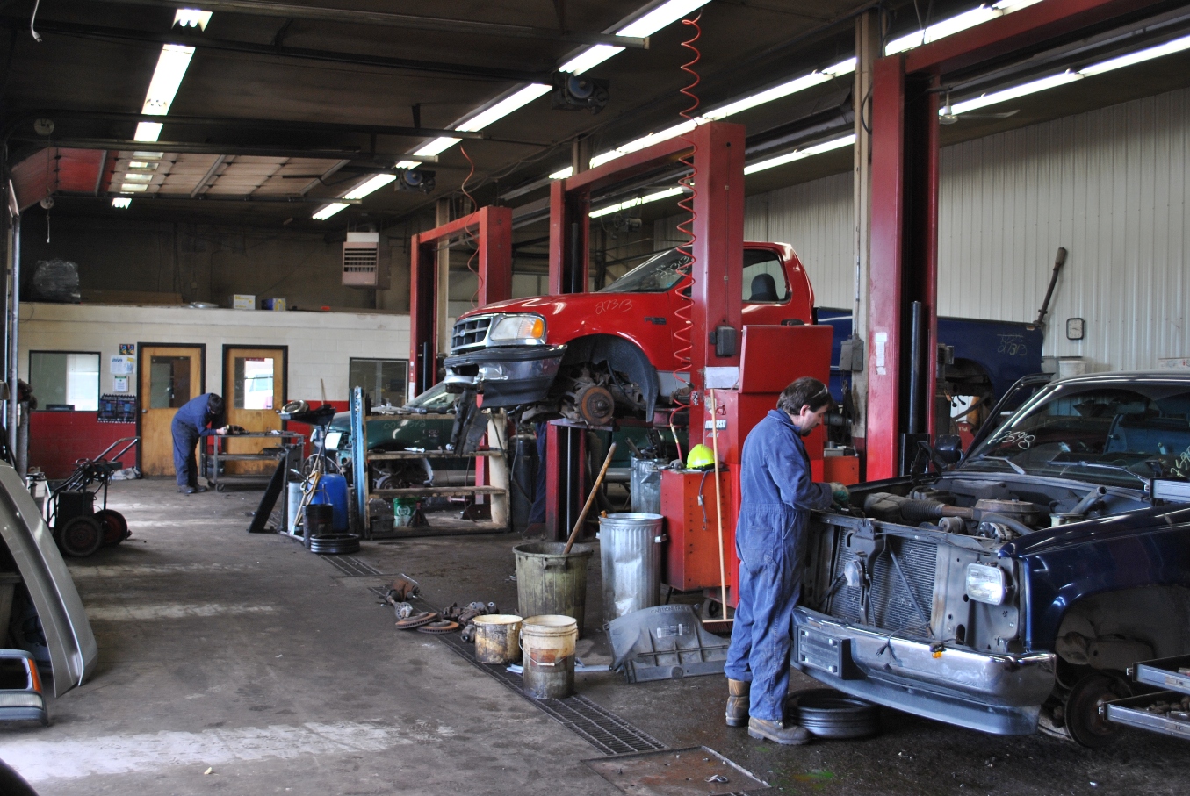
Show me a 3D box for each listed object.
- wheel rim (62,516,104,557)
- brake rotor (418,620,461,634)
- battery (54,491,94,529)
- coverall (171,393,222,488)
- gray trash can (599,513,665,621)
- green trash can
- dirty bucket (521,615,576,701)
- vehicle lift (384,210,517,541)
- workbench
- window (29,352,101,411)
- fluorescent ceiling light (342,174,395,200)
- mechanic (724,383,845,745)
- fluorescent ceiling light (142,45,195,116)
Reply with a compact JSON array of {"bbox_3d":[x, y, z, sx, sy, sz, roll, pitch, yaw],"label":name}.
[{"bbox_3d":[-4.633,1.247,10.784,0.370,0.370,0.100,0,1,-8],"label":"wheel rim"},{"bbox_3d":[-1.024,1.487,7.788,0.278,0.055,0.278,1,1,0],"label":"brake rotor"},{"bbox_3d":[-4.770,1.040,10.930,0.290,0.350,0.250,1,1,0],"label":"battery"},{"bbox_3d":[-5.574,0.598,16.669,0.680,1.330,0.500,0,1,-10],"label":"coverall"},{"bbox_3d":[0.262,1.175,8.140,0.460,0.700,0.460,1,1,0],"label":"gray trash can"},{"bbox_3d":[-0.267,1.240,7.632,0.510,0.570,0.510,1,1,0],"label":"green trash can"},{"bbox_3d":[-0.240,1.361,6.271,0.305,0.376,0.305,1,1,0],"label":"dirty bucket"},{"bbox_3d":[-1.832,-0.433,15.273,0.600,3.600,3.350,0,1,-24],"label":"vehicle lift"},{"bbox_3d":[-4.899,0.913,17.146,1.240,0.790,0.860,0,1,-24],"label":"workbench"},{"bbox_3d":[-8.125,-0.243,18.282,1.000,0.920,0.100,0,1,-24],"label":"window"},{"bbox_3d":[-3.145,-2.993,16.646,0.280,0.120,2.380,0,1,-24],"label":"fluorescent ceiling light"},{"bbox_3d":[0.916,0.784,5.710,0.570,1.710,0.490,0,1,-15],"label":"mechanic"},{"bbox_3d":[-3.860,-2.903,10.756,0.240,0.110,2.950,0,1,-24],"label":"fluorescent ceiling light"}]

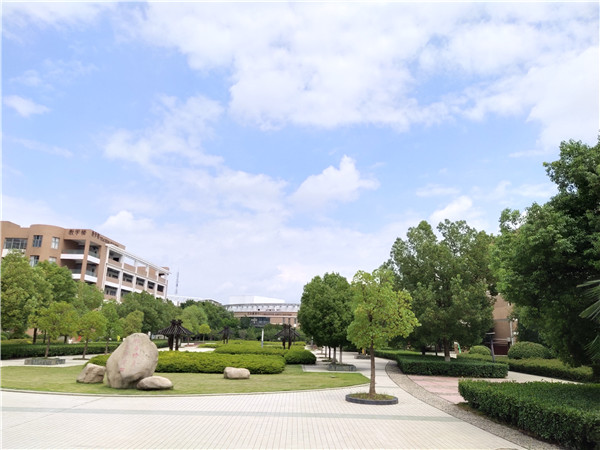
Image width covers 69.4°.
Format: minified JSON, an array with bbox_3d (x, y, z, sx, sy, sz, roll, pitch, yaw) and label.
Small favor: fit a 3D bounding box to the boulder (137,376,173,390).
[{"bbox_3d":[-4.232,4.616,12.602,0.999,0.322,0.650,6,-15,-17],"label":"boulder"}]

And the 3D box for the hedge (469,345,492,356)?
[{"bbox_3d":[14.812,10.646,35.557,1.974,1.463,1.974,1,-15,0],"label":"hedge"}]

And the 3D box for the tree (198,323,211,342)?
[{"bbox_3d":[-18.683,21.520,85.211,2.356,3.995,2.356,1,-15,0],"label":"tree"}]

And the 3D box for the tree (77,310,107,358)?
[{"bbox_3d":[-12.495,6.610,26.089,1.529,2.864,1.529,8,-16,-24],"label":"tree"}]

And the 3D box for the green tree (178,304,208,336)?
[{"bbox_3d":[-19.197,17.685,77.940,5.253,6.664,5.253,5,-15,-13],"label":"green tree"}]

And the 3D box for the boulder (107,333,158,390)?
[{"bbox_3d":[-5.081,4.084,13.154,1.480,1.588,1.050,6,-15,-19],"label":"boulder"}]

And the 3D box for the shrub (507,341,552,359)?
[{"bbox_3d":[13.838,7.784,25.960,2.352,1.673,2.352,-6,-16,27],"label":"shrub"}]

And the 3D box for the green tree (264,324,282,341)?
[{"bbox_3d":[-5.533,22.217,87.182,4.021,4.283,4.021,1,-15,0],"label":"green tree"}]

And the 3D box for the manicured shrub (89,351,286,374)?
[{"bbox_3d":[-6.231,7.149,22.690,10.900,0.680,5.600,1,-15,0],"label":"manicured shrub"}]

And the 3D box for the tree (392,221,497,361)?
[{"bbox_3d":[8.013,3.869,24.366,5.858,8.563,5.858,1,-15,0],"label":"tree"}]

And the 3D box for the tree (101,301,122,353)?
[{"bbox_3d":[-15.750,8.516,35.915,2.066,4.285,2.066,1,-15,0],"label":"tree"}]

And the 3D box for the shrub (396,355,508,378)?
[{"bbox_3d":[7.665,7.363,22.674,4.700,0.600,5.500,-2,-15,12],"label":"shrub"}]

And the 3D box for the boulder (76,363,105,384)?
[{"bbox_3d":[-6.615,4.683,13.684,0.804,0.619,0.750,8,-16,-23],"label":"boulder"}]

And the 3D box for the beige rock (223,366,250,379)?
[{"bbox_3d":[-2.605,6.125,18.026,1.080,0.470,0.720,1,-15,0],"label":"beige rock"}]

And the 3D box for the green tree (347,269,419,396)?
[{"bbox_3d":[2.322,2.991,12.196,1.991,3.557,1.991,-1,-15,10],"label":"green tree"}]

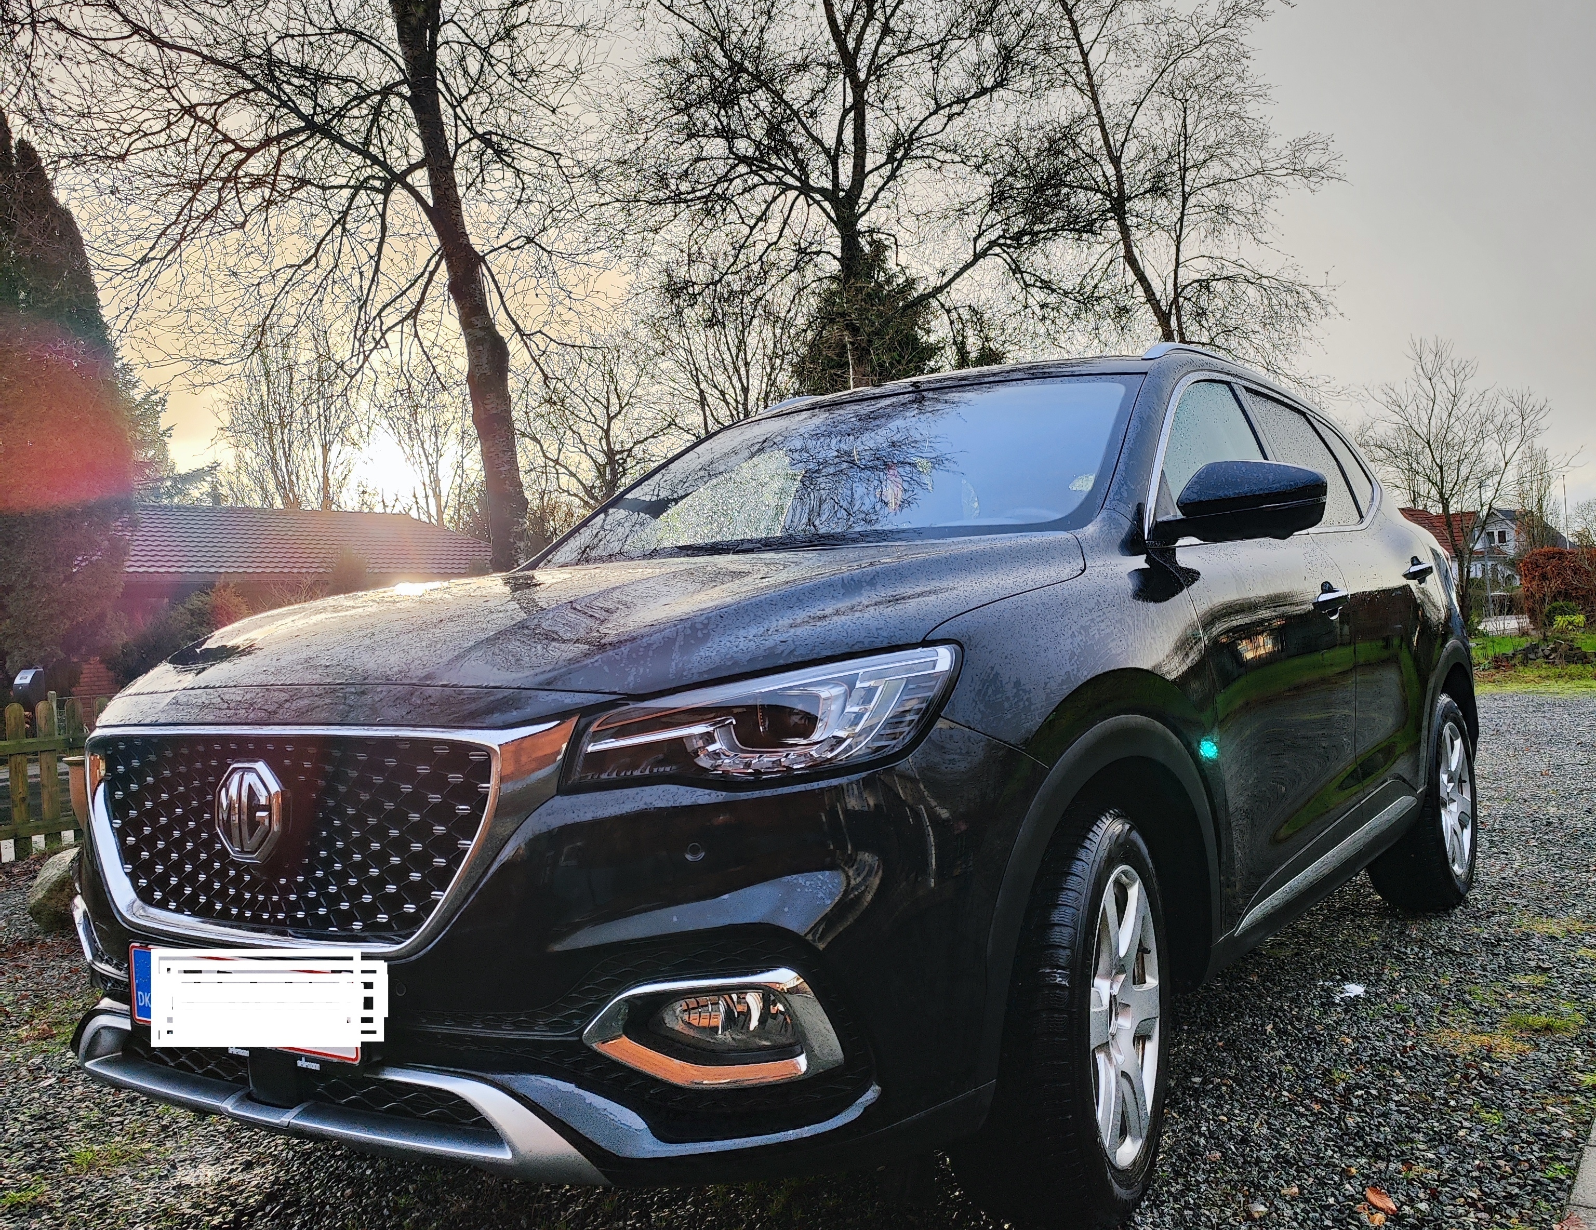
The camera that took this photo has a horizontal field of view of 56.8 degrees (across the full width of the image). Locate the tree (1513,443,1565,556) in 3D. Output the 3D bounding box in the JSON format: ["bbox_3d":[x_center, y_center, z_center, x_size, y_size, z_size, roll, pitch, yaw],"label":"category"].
[{"bbox_3d":[30.186,-3.482,60.000,2.200,7.020,2.200,-4,-1,0],"label":"tree"}]

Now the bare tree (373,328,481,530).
[{"bbox_3d":[-10.932,-3.099,44.000,3.300,10.880,3.300,-4,-1,0],"label":"bare tree"}]

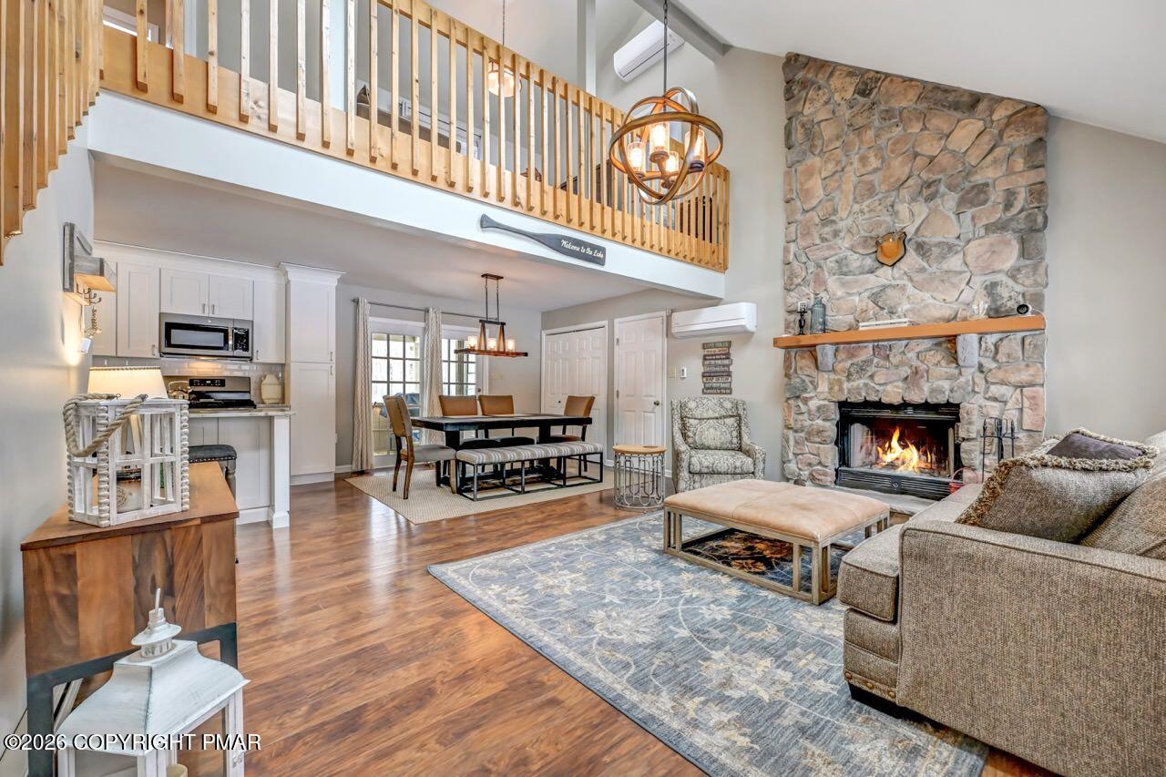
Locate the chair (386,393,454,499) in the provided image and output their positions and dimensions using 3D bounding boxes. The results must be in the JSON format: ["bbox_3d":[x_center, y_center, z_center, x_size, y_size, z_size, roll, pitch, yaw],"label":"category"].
[{"bbox_3d":[-1.746,0.600,4.882,0.620,1.040,0.485,0,0,-41],"label":"chair"}]

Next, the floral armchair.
[{"bbox_3d":[1.300,0.611,4.480,0.790,0.990,0.820,0,0,6],"label":"floral armchair"}]

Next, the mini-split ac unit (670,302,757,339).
[{"bbox_3d":[1.442,-0.744,5.132,0.220,0.300,0.990,0,-1,-41],"label":"mini-split ac unit"}]

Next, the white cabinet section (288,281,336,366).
[{"bbox_3d":[-3.314,-0.758,5.505,0.455,0.930,0.620,0,-1,-39],"label":"white cabinet section"}]

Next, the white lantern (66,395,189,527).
[{"bbox_3d":[-1.394,0.208,1.391,0.190,0.365,0.220,0,0,22],"label":"white lantern"}]

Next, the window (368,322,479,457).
[{"bbox_3d":[-2.242,0.045,6.579,1.580,1.830,0.150,0,0,-41],"label":"window"}]

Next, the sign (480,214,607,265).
[{"bbox_3d":[-0.259,-1.140,3.537,1.200,0.160,0.025,0,0,-41],"label":"sign"}]

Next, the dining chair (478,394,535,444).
[{"bbox_3d":[-1.034,0.615,6.141,0.485,1.040,0.620,0,0,-41],"label":"dining chair"}]

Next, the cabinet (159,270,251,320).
[{"bbox_3d":[-4.032,-0.975,4.901,0.757,0.450,0.340,0,0,-41],"label":"cabinet"}]

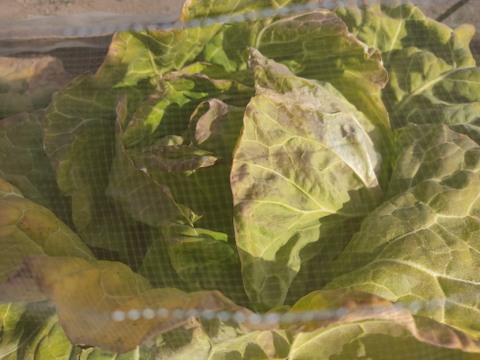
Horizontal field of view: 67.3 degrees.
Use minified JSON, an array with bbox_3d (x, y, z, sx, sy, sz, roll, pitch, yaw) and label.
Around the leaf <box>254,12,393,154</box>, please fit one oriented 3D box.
[{"bbox_3d":[0.103,-0.135,0.480,0.160,0.135,0.110,11,49,10],"label":"leaf"}]

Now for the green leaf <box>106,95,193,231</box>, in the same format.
[{"bbox_3d":[-0.102,-0.022,0.450,0.078,0.110,0.125,0,48,0],"label":"green leaf"}]

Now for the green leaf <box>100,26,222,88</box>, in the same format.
[{"bbox_3d":[-0.102,-0.173,0.510,0.163,0.073,0.061,0,48,0],"label":"green leaf"}]

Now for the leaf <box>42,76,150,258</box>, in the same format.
[{"bbox_3d":[-0.164,-0.018,0.460,0.090,0.145,0.180,0,48,0],"label":"leaf"}]

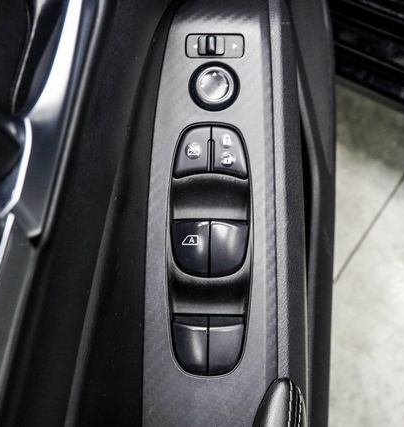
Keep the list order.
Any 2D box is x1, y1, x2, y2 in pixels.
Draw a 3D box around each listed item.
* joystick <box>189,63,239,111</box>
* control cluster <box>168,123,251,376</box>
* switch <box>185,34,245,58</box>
[{"bbox_3d":[0.008,-0.081,0.412,0.031,0.011,0.030,1,87,0],"label":"joystick"},{"bbox_3d":[0.005,0.023,0.414,0.052,0.025,0.163,1,87,0],"label":"control cluster"},{"bbox_3d":[0.008,-0.108,0.415,0.038,0.009,0.015,1,87,0],"label":"switch"}]

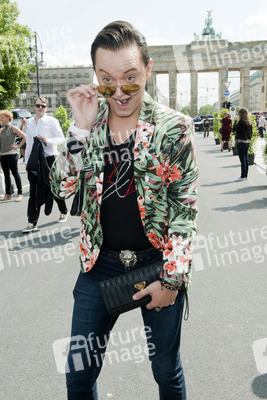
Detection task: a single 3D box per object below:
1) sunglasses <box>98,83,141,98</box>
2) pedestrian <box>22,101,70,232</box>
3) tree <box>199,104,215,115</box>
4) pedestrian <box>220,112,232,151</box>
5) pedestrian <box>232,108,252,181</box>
[{"bbox_3d":[-0.026,-0.350,1.247,0.136,0.050,0.135,-1,37,16],"label":"sunglasses"},{"bbox_3d":[-1.225,-0.506,5.810,0.570,1.790,0.660,4,12,18],"label":"pedestrian"},{"bbox_3d":[39.263,-46.591,226.984,9.300,8.920,8.500,1,11,10],"label":"tree"},{"bbox_3d":[4.080,-2.967,18.554,0.520,1.680,0.380,0,11,4],"label":"pedestrian"},{"bbox_3d":[2.605,-1.305,9.960,0.480,1.660,0.420,-10,14,-38],"label":"pedestrian"}]

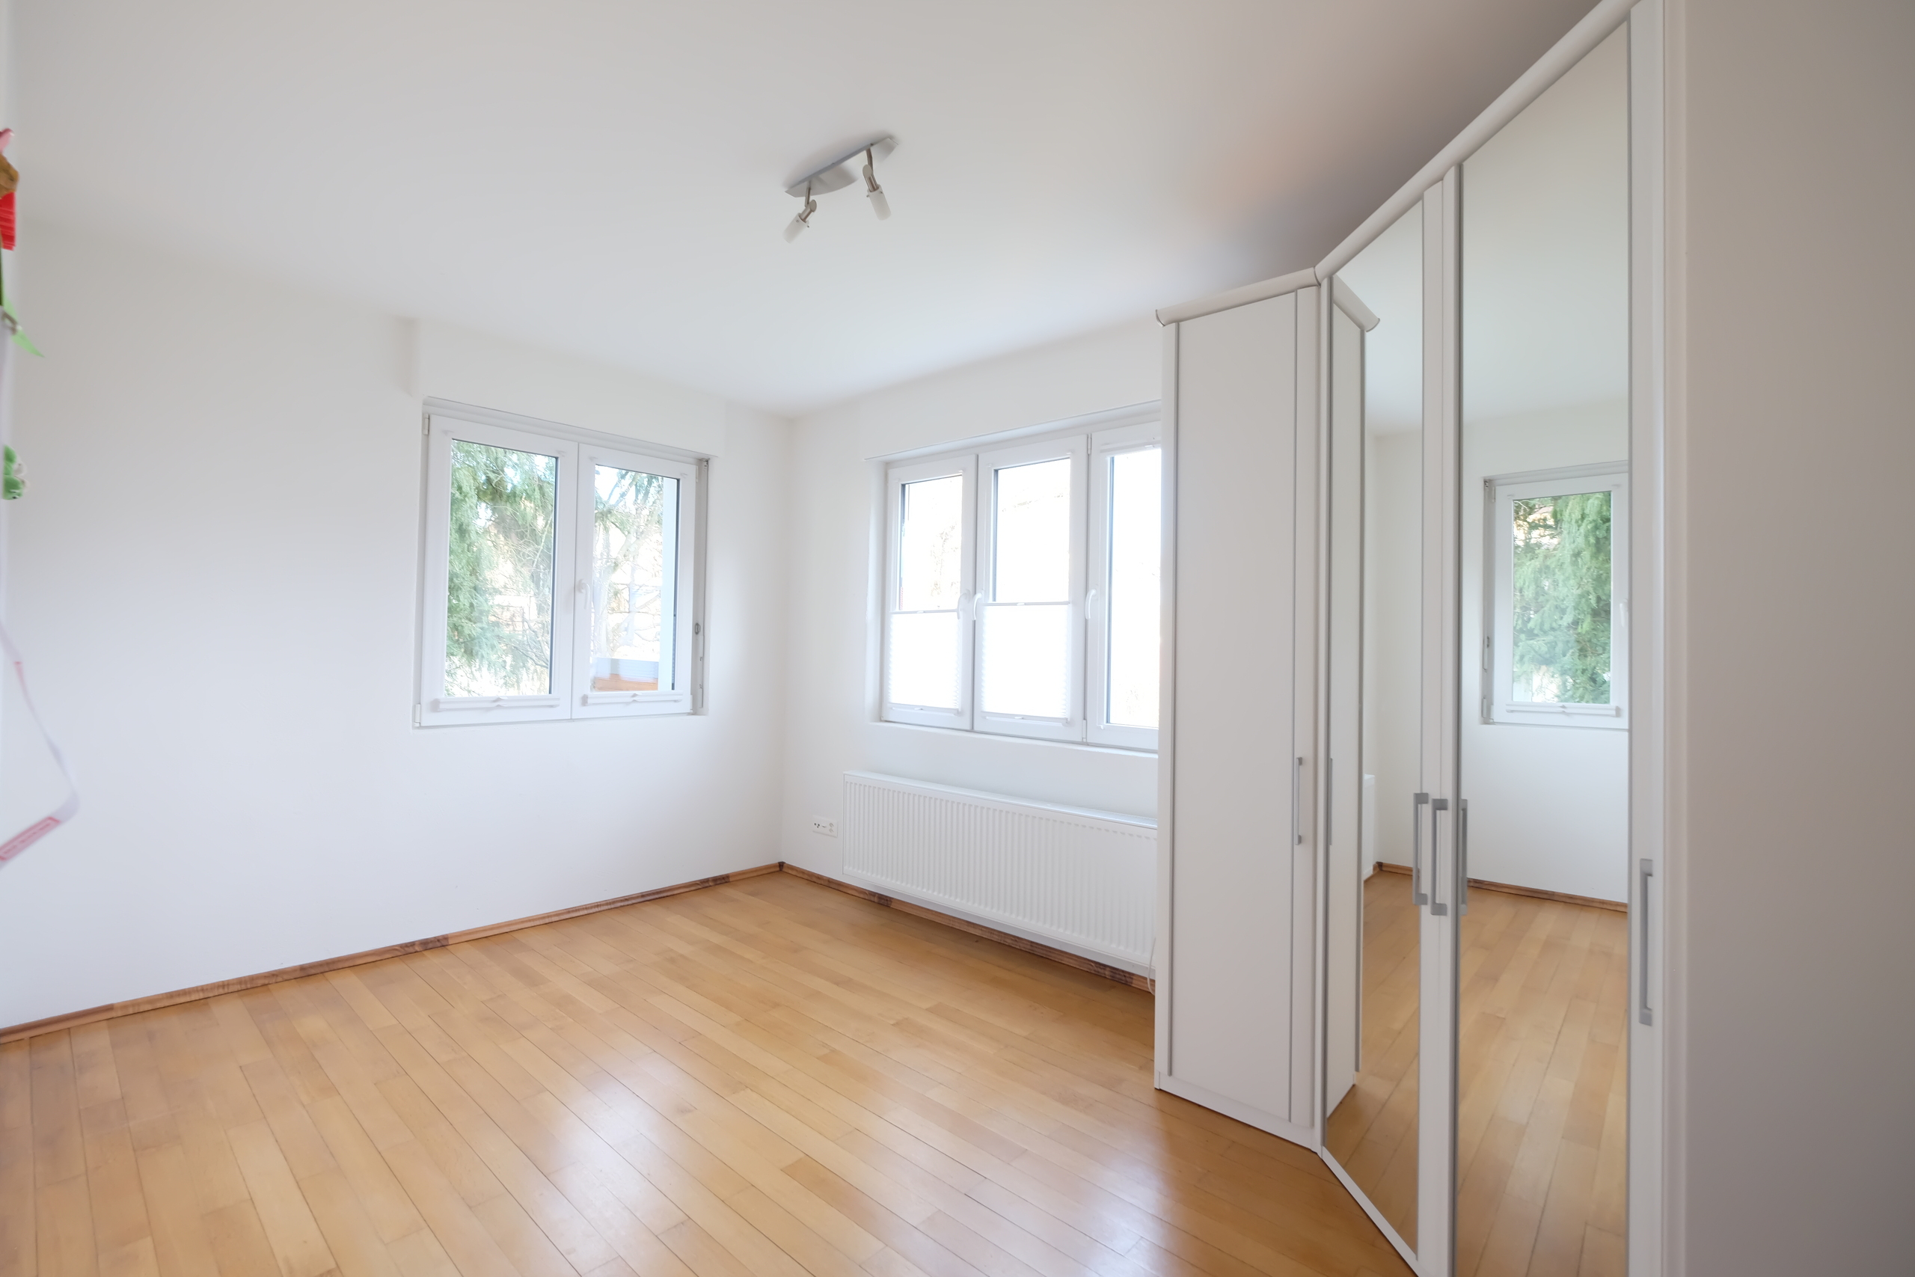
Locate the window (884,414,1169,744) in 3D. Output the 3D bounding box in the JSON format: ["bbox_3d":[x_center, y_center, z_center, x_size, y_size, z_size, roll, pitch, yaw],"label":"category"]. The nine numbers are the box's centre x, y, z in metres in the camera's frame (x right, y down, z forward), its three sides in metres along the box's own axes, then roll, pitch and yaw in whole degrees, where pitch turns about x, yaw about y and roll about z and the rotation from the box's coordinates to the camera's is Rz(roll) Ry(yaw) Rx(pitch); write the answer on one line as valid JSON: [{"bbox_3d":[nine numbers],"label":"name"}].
[{"bbox_3d":[0.300,-0.215,3.620,1.780,1.350,0.100,0,-1,41],"label":"window"}]

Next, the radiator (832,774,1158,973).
[{"bbox_3d":[0.154,0.940,3.440,1.860,0.494,0.110,0,-1,41],"label":"radiator"}]

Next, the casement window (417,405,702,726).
[{"bbox_3d":[-1.818,-0.287,3.774,0.100,1.338,1.250,0,-1,44],"label":"casement window"}]

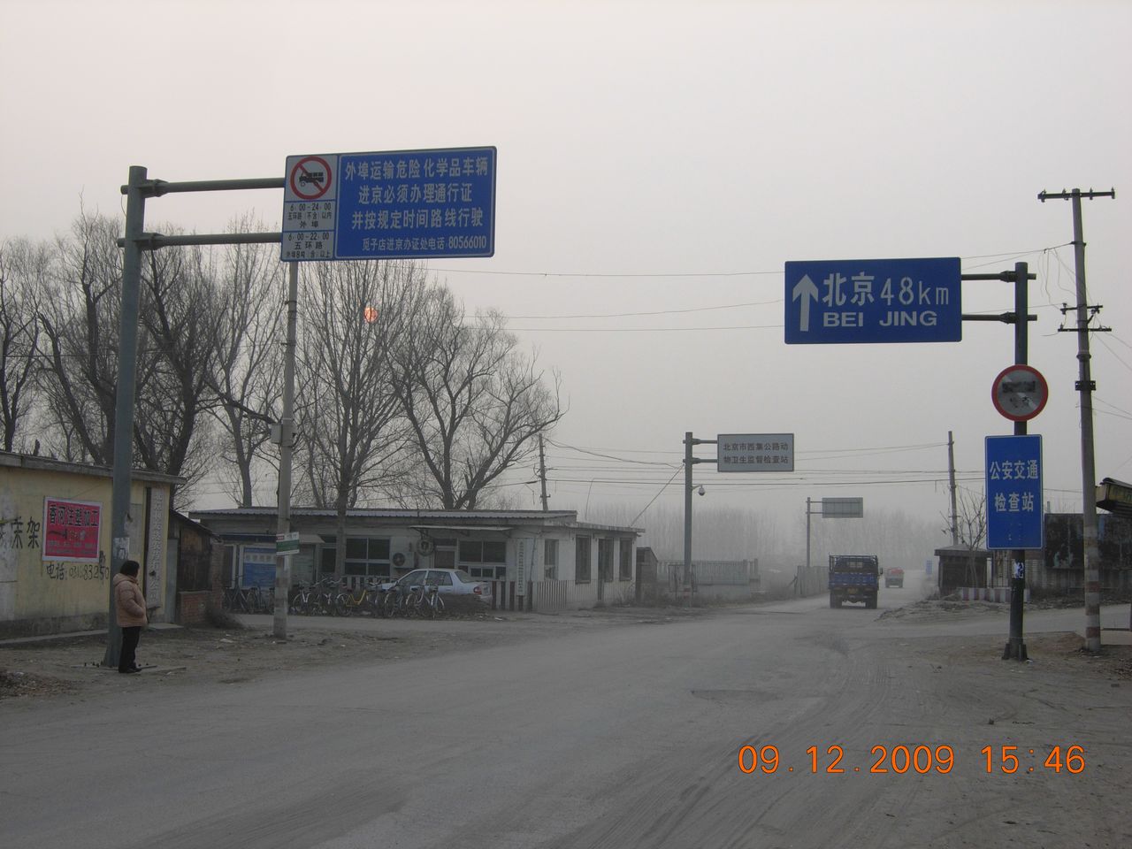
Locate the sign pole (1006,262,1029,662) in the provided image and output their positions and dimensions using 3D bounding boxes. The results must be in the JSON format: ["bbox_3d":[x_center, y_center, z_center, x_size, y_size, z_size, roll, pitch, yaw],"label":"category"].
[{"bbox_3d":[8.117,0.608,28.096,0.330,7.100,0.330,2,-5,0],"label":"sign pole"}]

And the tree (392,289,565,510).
[{"bbox_3d":[-3.850,0.843,68.000,7.000,13.402,6.600,1,-5,0],"label":"tree"}]

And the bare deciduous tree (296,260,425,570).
[{"bbox_3d":[-6.578,0.127,50.000,4.000,11.456,4.000,1,-5,0],"label":"bare deciduous tree"}]

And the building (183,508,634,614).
[{"bbox_3d":[-5.314,5.034,59.255,13.600,3.400,11.600,-1,-5,19],"label":"building"}]

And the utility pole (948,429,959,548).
[{"bbox_3d":[18.163,4.330,73.397,0.350,8.119,0.350,-1,-6,0],"label":"utility pole"}]

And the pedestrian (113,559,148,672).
[{"bbox_3d":[-5.998,2.637,21.669,0.420,1.560,0.500,3,-5,-18],"label":"pedestrian"}]

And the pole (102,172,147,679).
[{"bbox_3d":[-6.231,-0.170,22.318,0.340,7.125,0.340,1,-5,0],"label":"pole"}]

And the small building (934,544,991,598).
[{"bbox_3d":[16.152,6.038,63.896,2.200,2.350,2.200,0,-5,14],"label":"small building"}]

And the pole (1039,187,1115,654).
[{"bbox_3d":[10.134,-0.151,30.637,1.450,9.073,0.500,-1,-6,4],"label":"pole"}]

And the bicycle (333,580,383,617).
[{"bbox_3d":[-6.028,5.037,45.546,1.600,1.030,0.500,5,-7,-40],"label":"bicycle"}]

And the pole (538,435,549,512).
[{"bbox_3d":[-1.065,4.577,80.363,0.350,8.247,0.350,-4,-5,0],"label":"pole"}]

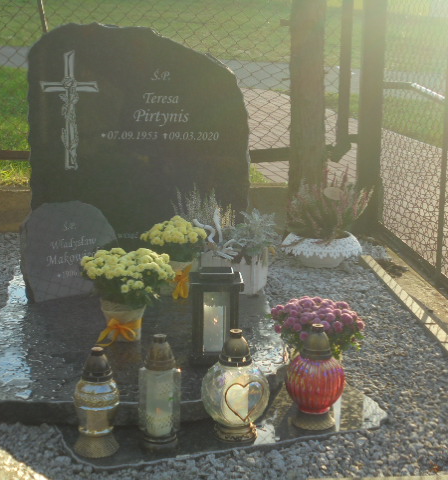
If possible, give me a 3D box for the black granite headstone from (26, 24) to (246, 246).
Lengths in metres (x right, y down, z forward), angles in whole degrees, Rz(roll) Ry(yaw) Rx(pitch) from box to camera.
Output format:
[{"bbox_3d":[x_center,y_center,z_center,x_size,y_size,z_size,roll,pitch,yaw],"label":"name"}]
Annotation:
[{"bbox_3d":[-0.353,-0.428,4.376,0.915,0.964,0.100,0,13,0],"label":"black granite headstone"}]

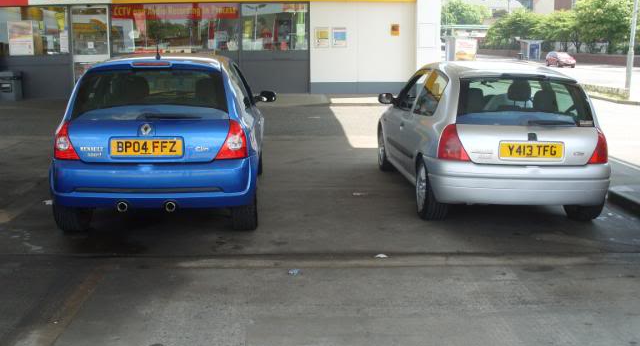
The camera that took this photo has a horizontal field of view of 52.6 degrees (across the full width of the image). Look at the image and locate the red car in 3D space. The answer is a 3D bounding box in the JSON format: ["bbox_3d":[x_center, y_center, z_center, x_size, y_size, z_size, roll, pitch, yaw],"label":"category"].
[{"bbox_3d":[21.638,-10.187,58.119,1.670,1.440,3.900,1,11,3],"label":"red car"}]

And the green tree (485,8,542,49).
[{"bbox_3d":[28.407,-20.333,95.000,8.259,6.856,8.259,0,11,0],"label":"green tree"}]

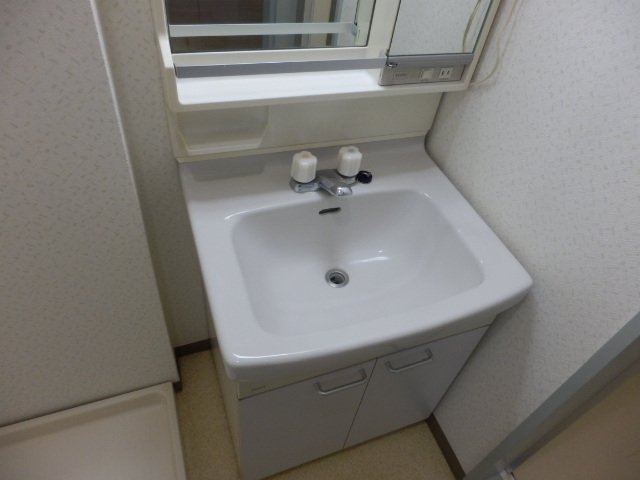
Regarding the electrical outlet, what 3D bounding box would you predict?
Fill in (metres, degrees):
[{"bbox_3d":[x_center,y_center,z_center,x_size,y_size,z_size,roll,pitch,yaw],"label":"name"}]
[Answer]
[{"bbox_3d":[0.251,-0.336,0.888,0.031,0.025,0.010,-11,47,-18],"label":"electrical outlet"}]

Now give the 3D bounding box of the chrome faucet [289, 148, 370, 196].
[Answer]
[{"bbox_3d":[0.028,-0.137,0.938,0.168,0.082,0.128,-11,47,-18],"label":"chrome faucet"}]

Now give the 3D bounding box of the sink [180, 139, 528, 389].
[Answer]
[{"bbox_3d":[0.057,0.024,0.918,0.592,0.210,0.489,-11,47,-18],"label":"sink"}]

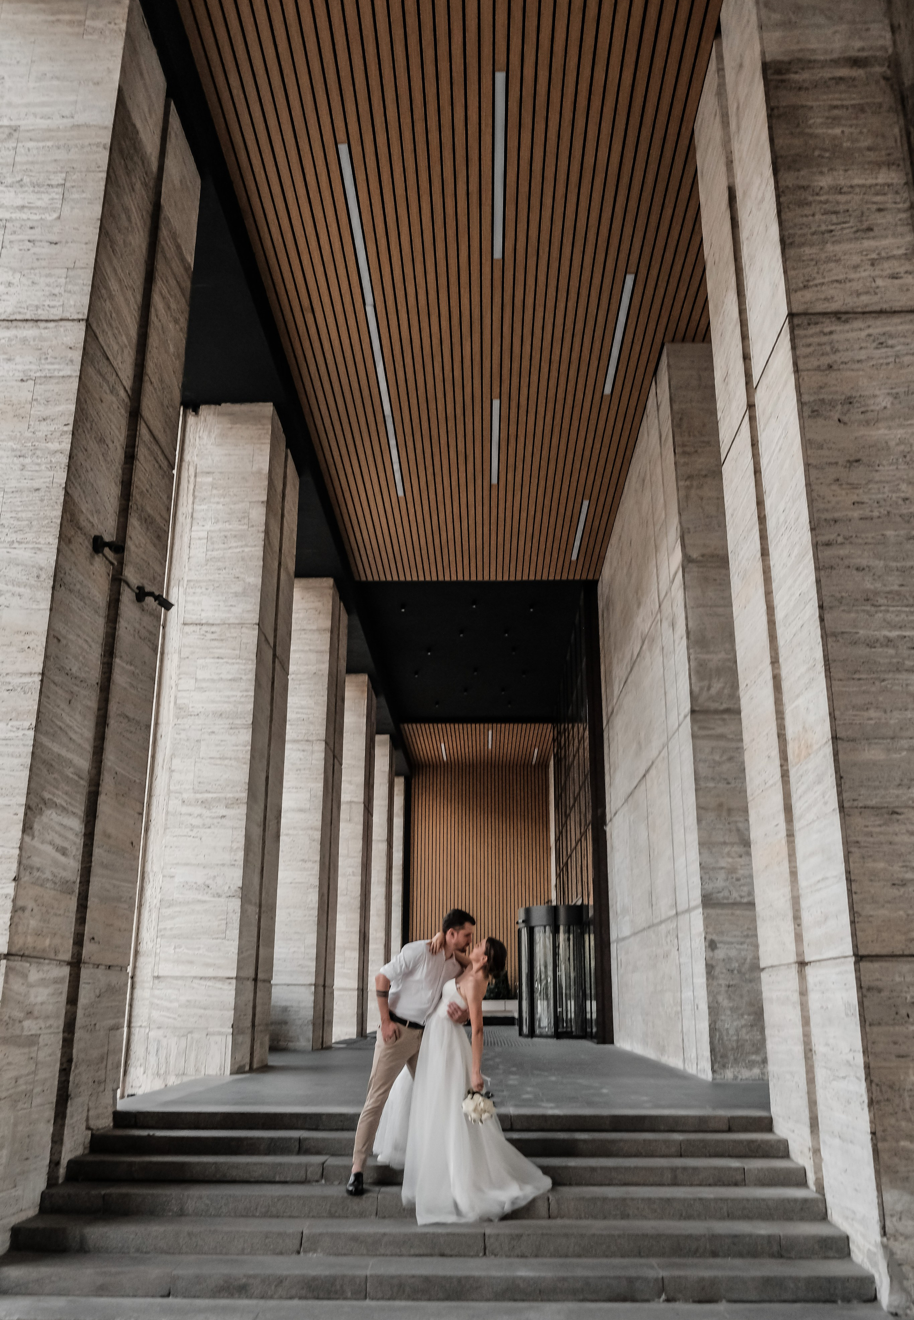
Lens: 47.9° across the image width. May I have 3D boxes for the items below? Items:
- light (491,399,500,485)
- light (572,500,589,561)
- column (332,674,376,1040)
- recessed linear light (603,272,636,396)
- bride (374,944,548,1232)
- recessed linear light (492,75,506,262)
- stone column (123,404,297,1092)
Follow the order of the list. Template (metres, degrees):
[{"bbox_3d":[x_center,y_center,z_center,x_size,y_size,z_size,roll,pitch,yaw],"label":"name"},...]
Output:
[{"bbox_3d":[0.602,-3.377,16.025,0.100,0.060,2.553,0,-18,1],"label":"light"},{"bbox_3d":[2.271,-2.387,18.985,0.100,0.060,2.553,0,-18,1],"label":"light"},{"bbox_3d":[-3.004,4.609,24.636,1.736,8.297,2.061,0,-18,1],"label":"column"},{"bbox_3d":[2.108,-4.222,13.459,0.100,0.060,2.553,0,-18,1],"label":"recessed linear light"},{"bbox_3d":[0.017,2.592,6.493,1.080,1.620,0.750,3,-19,-9],"label":"bride"},{"bbox_3d":[0.448,-5.112,10.801,0.100,0.060,2.553,0,-18,1],"label":"recessed linear light"},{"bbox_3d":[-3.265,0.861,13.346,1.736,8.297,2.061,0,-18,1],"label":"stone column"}]

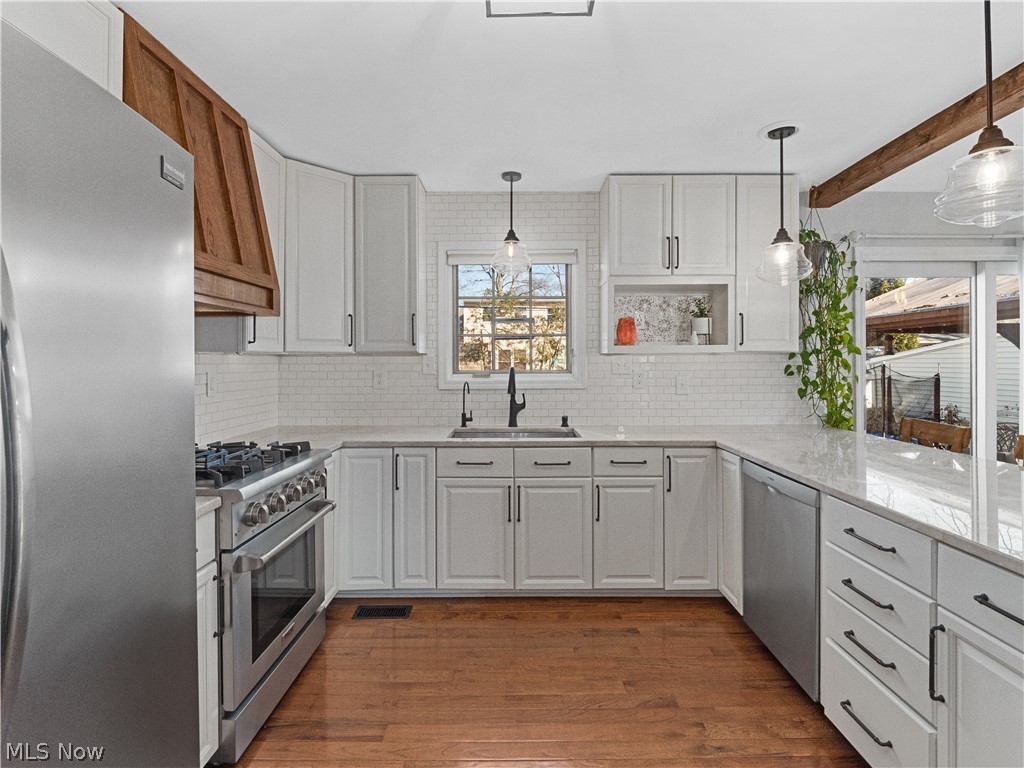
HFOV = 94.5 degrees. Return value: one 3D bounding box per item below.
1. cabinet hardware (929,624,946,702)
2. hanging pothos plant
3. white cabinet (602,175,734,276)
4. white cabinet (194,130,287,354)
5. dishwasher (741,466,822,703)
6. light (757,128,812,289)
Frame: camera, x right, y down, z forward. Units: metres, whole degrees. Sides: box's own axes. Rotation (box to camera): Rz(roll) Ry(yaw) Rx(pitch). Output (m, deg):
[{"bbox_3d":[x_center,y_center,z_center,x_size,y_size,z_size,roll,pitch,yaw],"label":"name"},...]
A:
[{"bbox_3d":[1.102,0.723,1.225,0.036,0.200,0.018,0,1,0],"label":"cabinet hardware"},{"bbox_3d":[1.962,-0.352,3.000,0.380,1.250,0.340,0,1,0],"label":"hanging pothos plant"},{"bbox_3d":[0.975,-0.975,3.055,0.775,0.612,0.335,0,1,0],"label":"white cabinet"},{"bbox_3d":[-1.425,-0.702,2.430,0.335,1.070,0.370,0,1,0],"label":"white cabinet"},{"bbox_3d":[1.415,0.789,2.028,0.580,0.806,0.595,0,1,0],"label":"dishwasher"},{"bbox_3d":[1.361,-0.888,2.380,0.250,0.780,0.250,0,1,0],"label":"light"}]

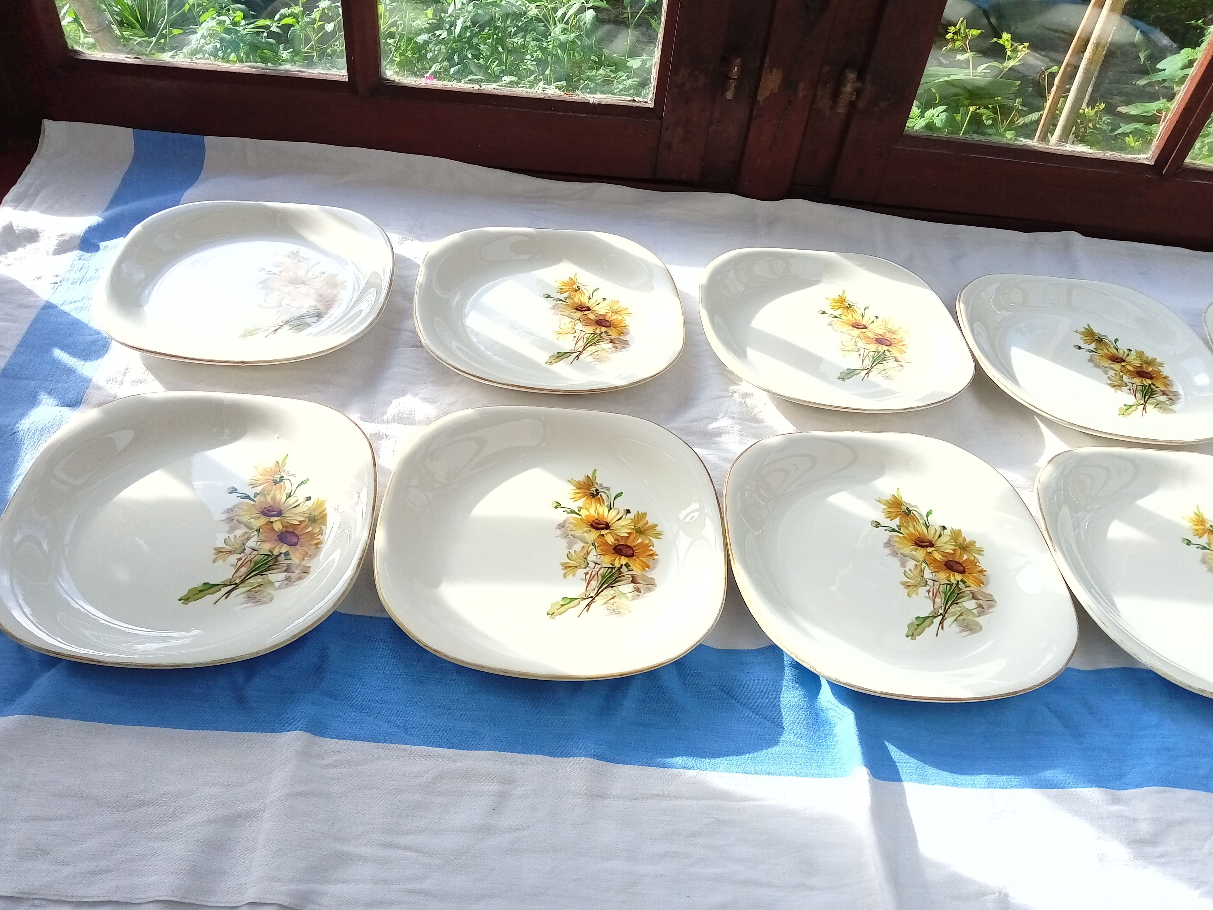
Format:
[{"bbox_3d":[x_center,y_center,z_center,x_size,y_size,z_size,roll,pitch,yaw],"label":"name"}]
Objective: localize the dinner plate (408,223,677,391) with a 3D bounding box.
[{"bbox_3d":[-0.051,-0.126,0.869,0.236,0.026,0.242,2,44,-7],"label":"dinner plate"}]

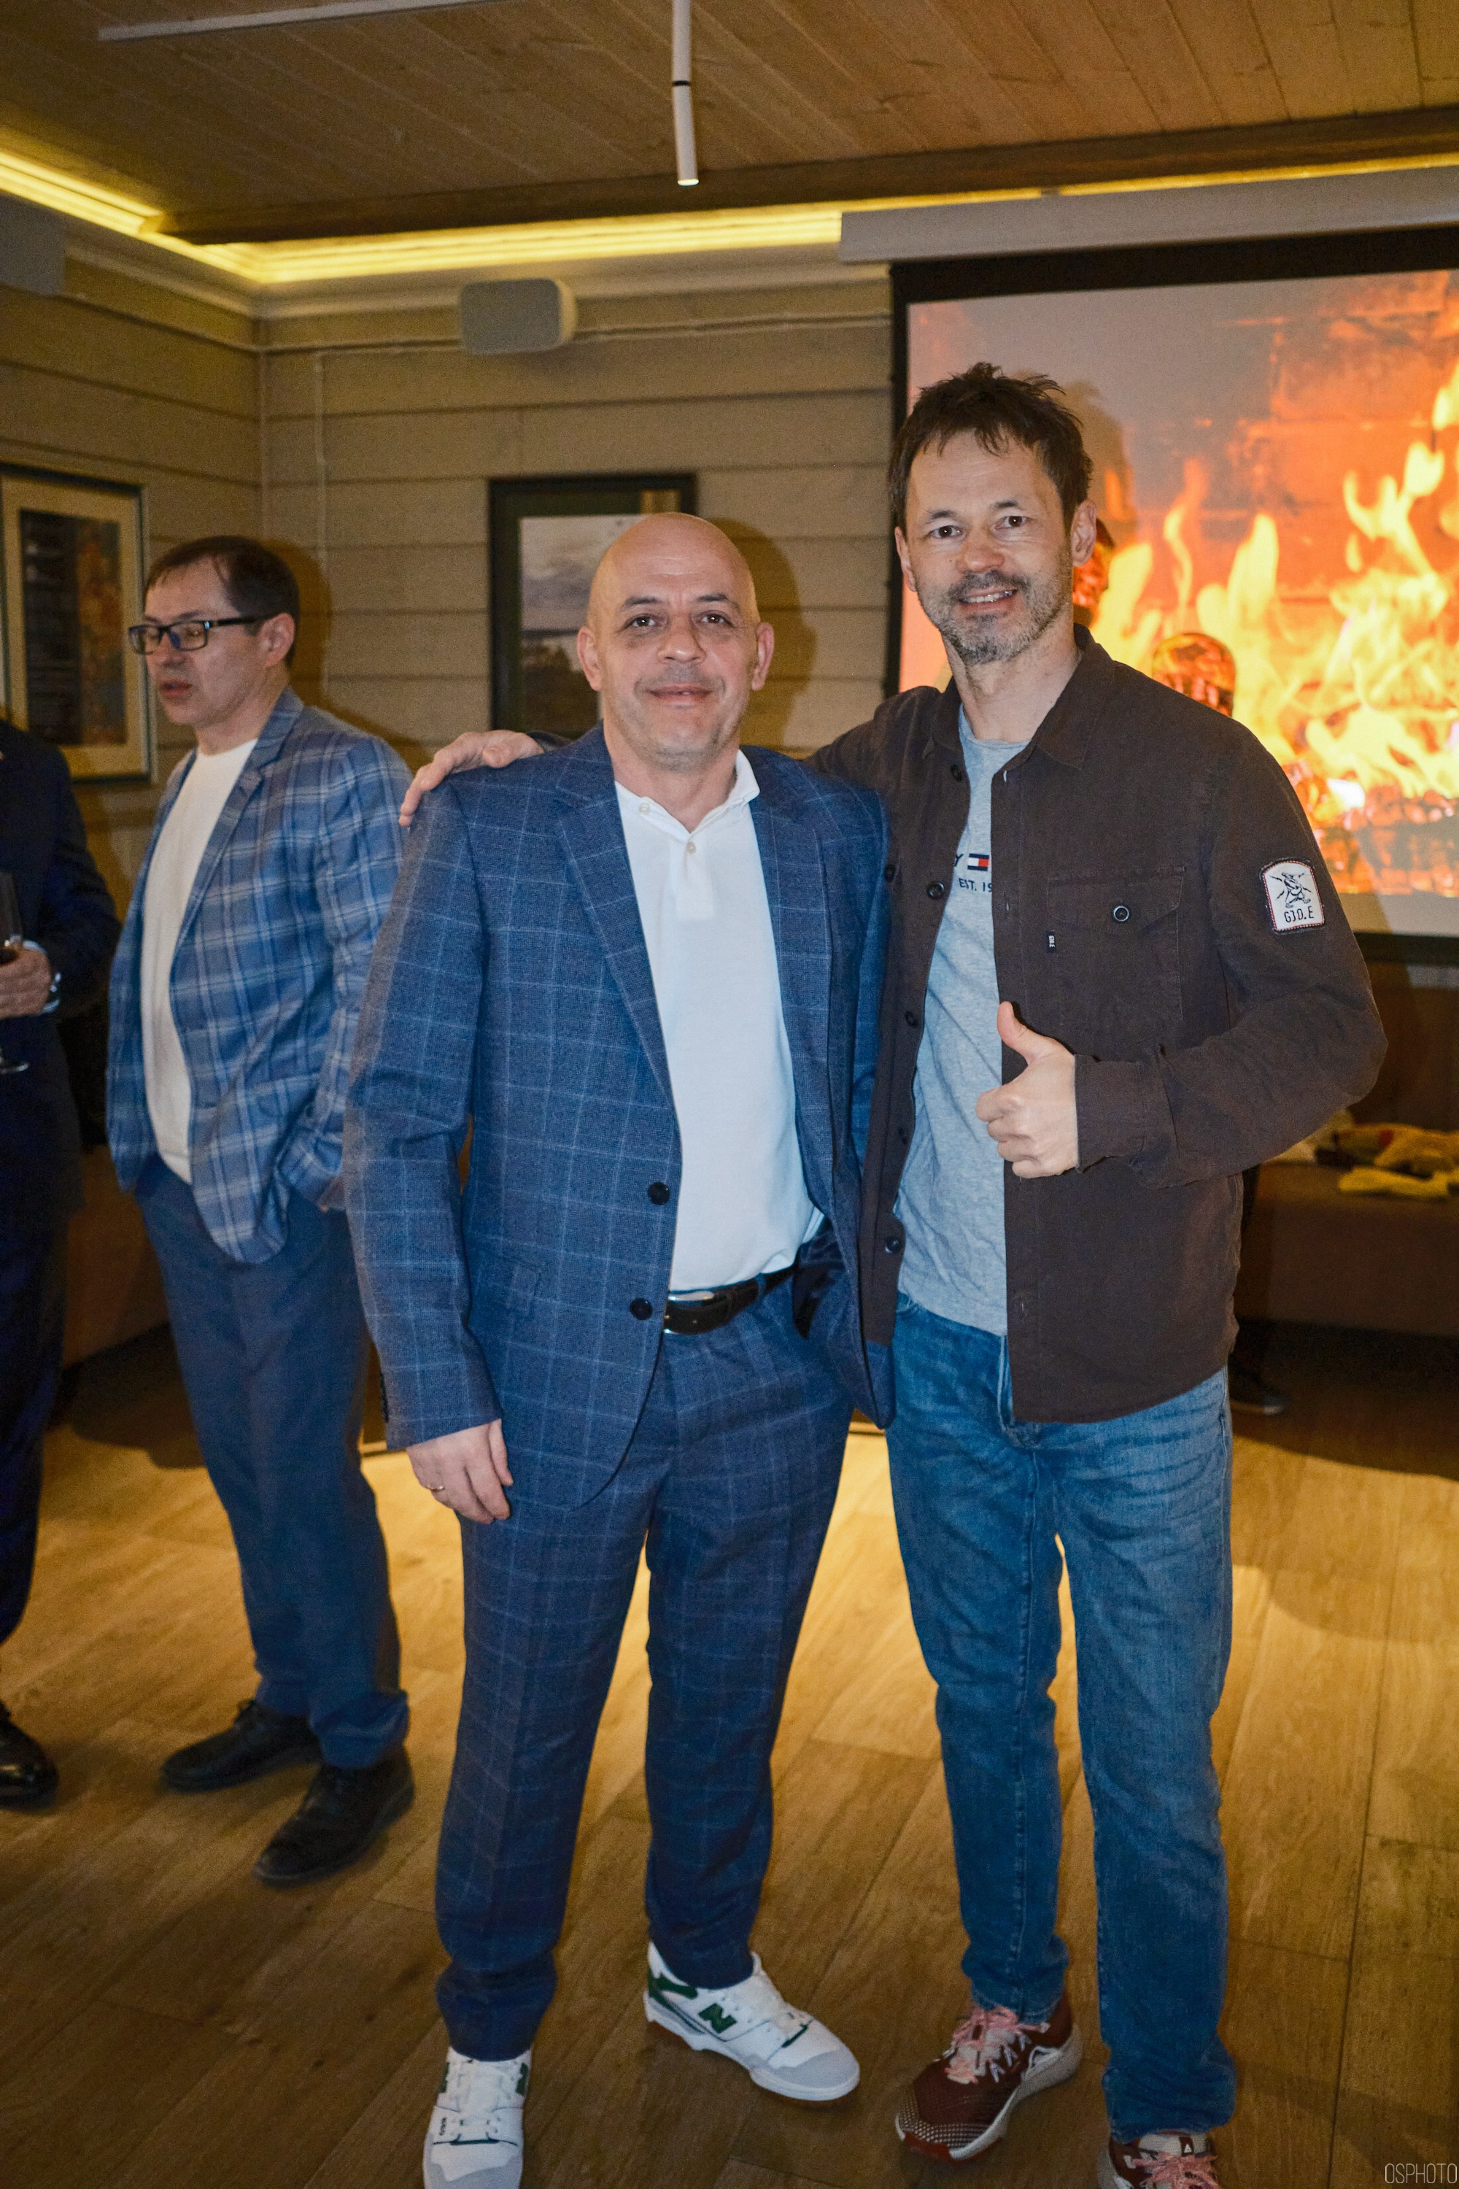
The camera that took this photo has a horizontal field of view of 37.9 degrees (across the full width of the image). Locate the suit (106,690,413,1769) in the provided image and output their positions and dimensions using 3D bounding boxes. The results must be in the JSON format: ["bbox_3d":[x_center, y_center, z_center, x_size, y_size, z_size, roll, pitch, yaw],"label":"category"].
[{"bbox_3d":[-0.622,0.206,2.864,0.350,1.460,0.470,-7,13,-37],"label":"suit"}]

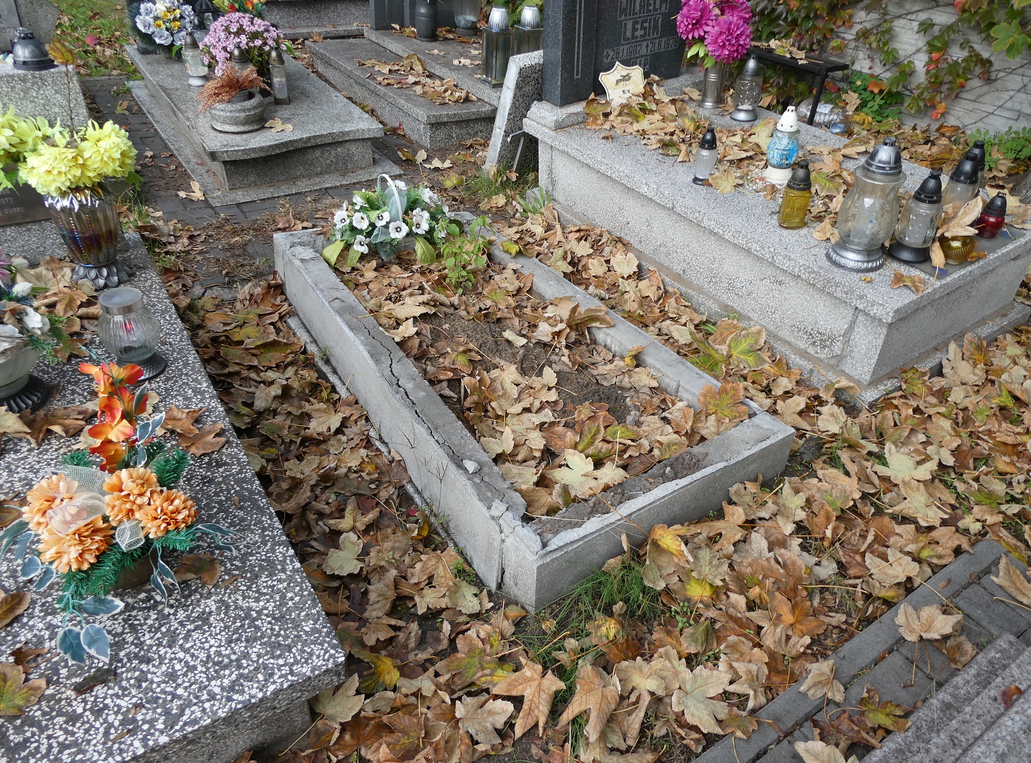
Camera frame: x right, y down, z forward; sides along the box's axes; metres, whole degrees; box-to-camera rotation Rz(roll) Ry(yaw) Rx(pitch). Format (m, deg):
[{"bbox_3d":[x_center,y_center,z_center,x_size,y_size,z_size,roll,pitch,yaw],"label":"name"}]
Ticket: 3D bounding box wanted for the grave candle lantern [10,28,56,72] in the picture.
[{"bbox_3d":[-1.411,-0.969,2.078,0.120,0.098,0.120,-20,43,-27],"label":"grave candle lantern"}]

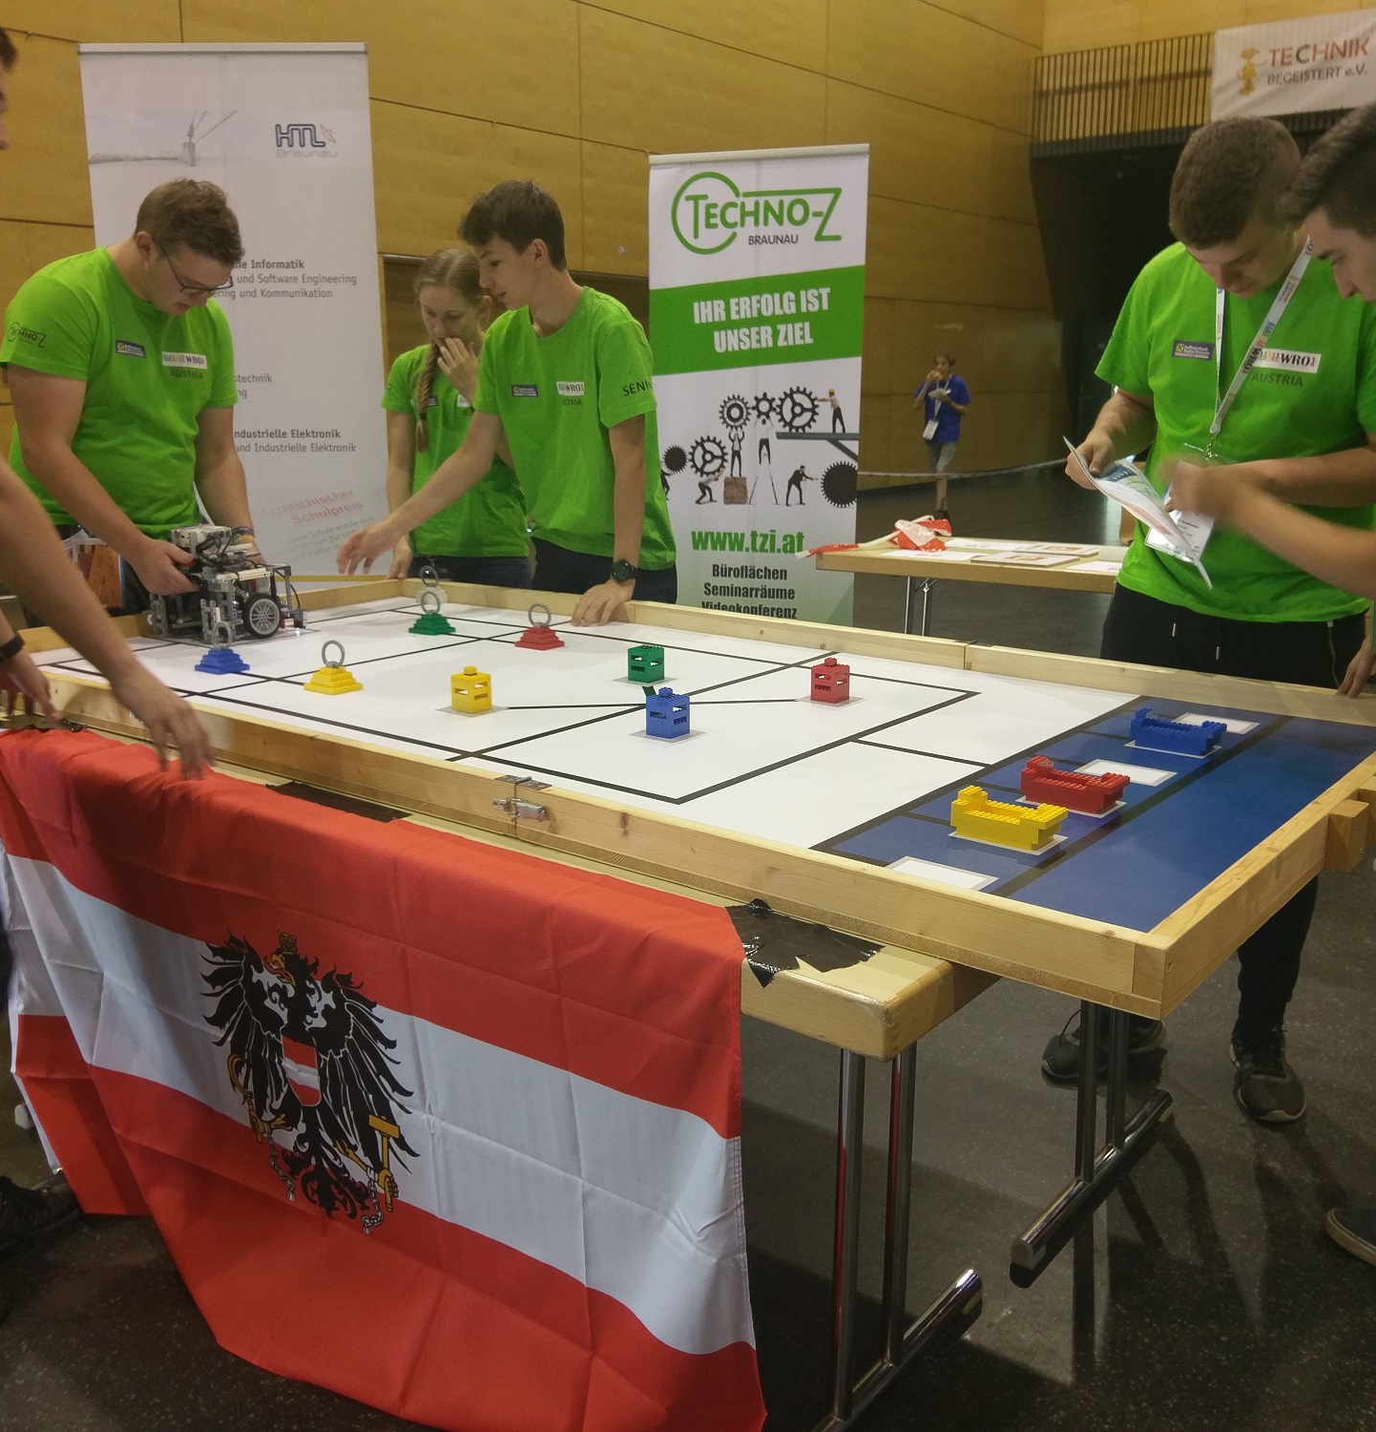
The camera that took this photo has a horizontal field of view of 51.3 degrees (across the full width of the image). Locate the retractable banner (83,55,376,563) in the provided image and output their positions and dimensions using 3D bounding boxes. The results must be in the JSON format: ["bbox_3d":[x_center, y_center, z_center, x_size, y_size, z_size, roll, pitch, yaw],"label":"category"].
[{"bbox_3d":[-1.340,-0.848,4.388,0.840,2.236,0.120,0,14,1],"label":"retractable banner"}]

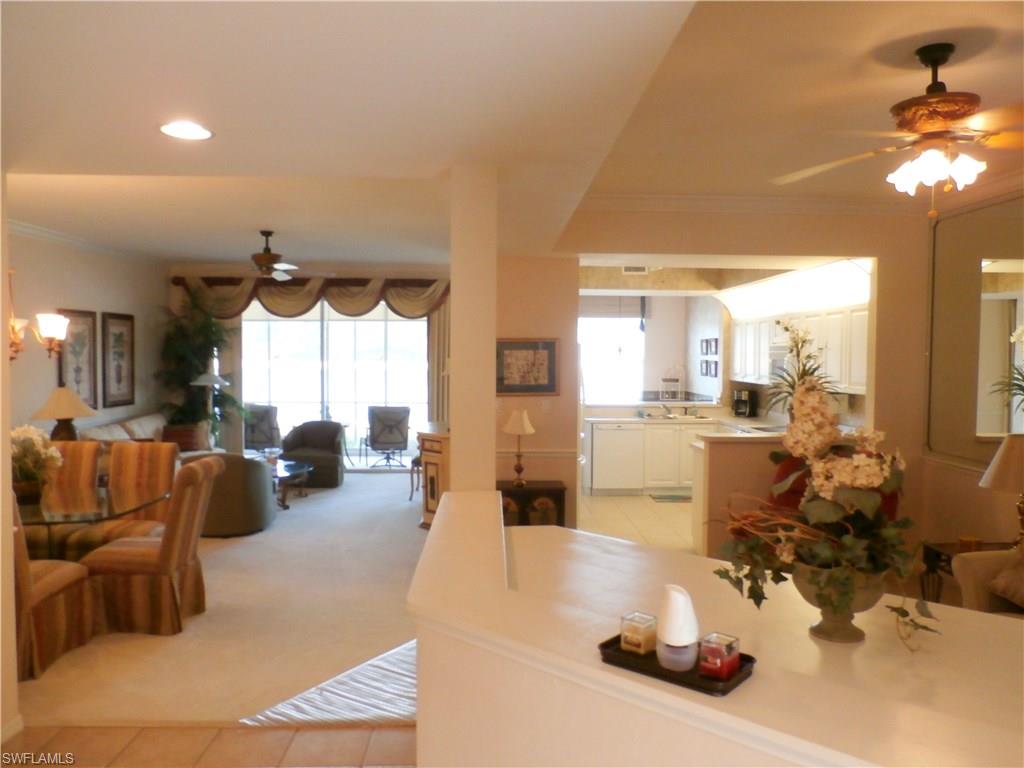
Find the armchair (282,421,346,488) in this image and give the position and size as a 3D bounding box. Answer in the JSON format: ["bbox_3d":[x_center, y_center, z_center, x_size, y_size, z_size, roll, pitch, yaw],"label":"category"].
[{"bbox_3d":[-2.534,0.874,9.536,0.780,0.770,0.800,0,2,-3],"label":"armchair"}]

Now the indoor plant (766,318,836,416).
[{"bbox_3d":[2.130,-0.074,5.500,0.540,0.850,0.500,0,2,0],"label":"indoor plant"}]

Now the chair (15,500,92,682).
[{"bbox_3d":[-2.585,0.965,3.856,0.480,0.980,0.640,0,2,-3],"label":"chair"}]

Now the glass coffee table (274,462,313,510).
[{"bbox_3d":[-2.756,1.093,8.243,1.100,0.420,1.150,0,2,0],"label":"glass coffee table"}]

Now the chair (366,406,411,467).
[{"bbox_3d":[-1.870,0.792,11.242,0.640,0.950,0.720,0,2,-6],"label":"chair"}]

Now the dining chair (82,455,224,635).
[{"bbox_3d":[-2.235,0.997,4.695,0.700,1.010,0.470,0,2,-2],"label":"dining chair"}]

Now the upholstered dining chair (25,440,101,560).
[{"bbox_3d":[-3.205,0.912,5.285,0.470,0.980,0.640,0,2,-18],"label":"upholstered dining chair"}]

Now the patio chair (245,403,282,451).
[{"bbox_3d":[-4.034,0.761,11.584,0.660,0.960,0.720,1,2,12],"label":"patio chair"}]

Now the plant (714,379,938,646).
[{"bbox_3d":[0.604,0.233,1.459,0.420,0.500,0.340,0,2,0],"label":"plant"}]

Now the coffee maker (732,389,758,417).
[{"bbox_3d":[2.820,0.251,8.948,0.210,0.330,0.250,2,3,43],"label":"coffee maker"}]

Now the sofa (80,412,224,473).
[{"bbox_3d":[-4.054,0.846,8.235,0.970,0.900,2.200,0,2,1],"label":"sofa"}]

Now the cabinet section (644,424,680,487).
[{"bbox_3d":[1.764,0.825,8.990,0.420,0.730,0.590,0,2,-1],"label":"cabinet section"}]

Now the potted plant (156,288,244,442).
[{"bbox_3d":[-4.000,-0.010,9.458,1.050,2.400,1.000,0,2,0],"label":"potted plant"}]

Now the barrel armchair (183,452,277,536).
[{"bbox_3d":[-2.675,0.970,7.028,0.860,0.750,0.820,0,2,0],"label":"barrel armchair"}]

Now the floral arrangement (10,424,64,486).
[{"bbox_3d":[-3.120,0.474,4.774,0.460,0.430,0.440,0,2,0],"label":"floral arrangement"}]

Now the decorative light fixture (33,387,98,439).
[{"bbox_3d":[-4.220,0.393,6.972,0.580,0.740,0.580,0,2,0],"label":"decorative light fixture"}]

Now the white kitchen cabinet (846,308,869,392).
[{"bbox_3d":[3.120,-0.311,6.323,0.320,0.770,0.420,0,2,-3],"label":"white kitchen cabinet"}]

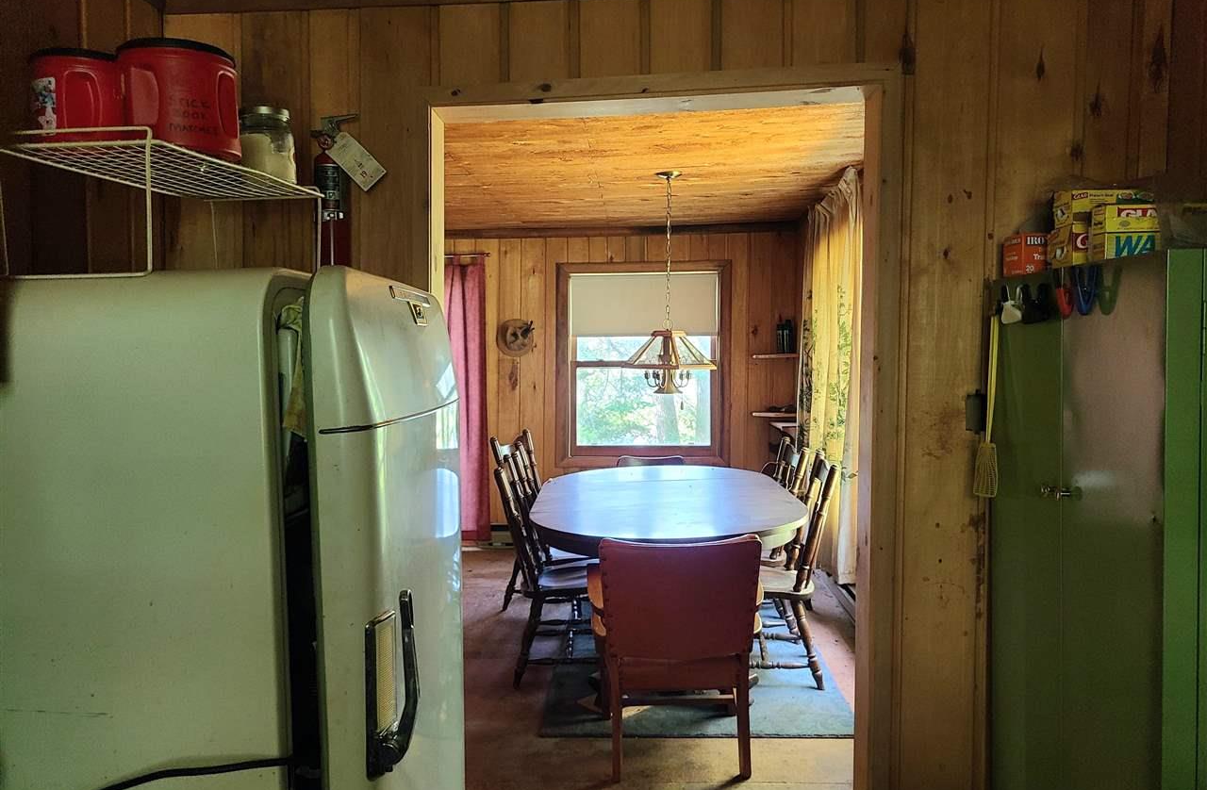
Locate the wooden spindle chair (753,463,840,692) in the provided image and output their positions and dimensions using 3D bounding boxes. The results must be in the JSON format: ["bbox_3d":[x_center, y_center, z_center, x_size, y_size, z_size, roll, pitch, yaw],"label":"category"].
[{"bbox_3d":[0.760,0.773,4.159,0.540,0.967,0.460,0,4,2],"label":"wooden spindle chair"}]

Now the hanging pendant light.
[{"bbox_3d":[0.305,-0.523,4.275,0.410,1.052,0.430,0,4,-5],"label":"hanging pendant light"}]

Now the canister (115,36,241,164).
[{"bbox_3d":[-0.612,-0.416,1.312,0.158,0.148,0.158,-1,4,-25],"label":"canister"}]

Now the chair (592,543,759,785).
[{"bbox_3d":[0.263,0.883,3.385,0.610,0.840,0.590,0,4,-1],"label":"chair"}]

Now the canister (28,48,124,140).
[{"bbox_3d":[-0.750,-0.410,1.298,0.120,0.132,0.120,-2,4,-30],"label":"canister"}]

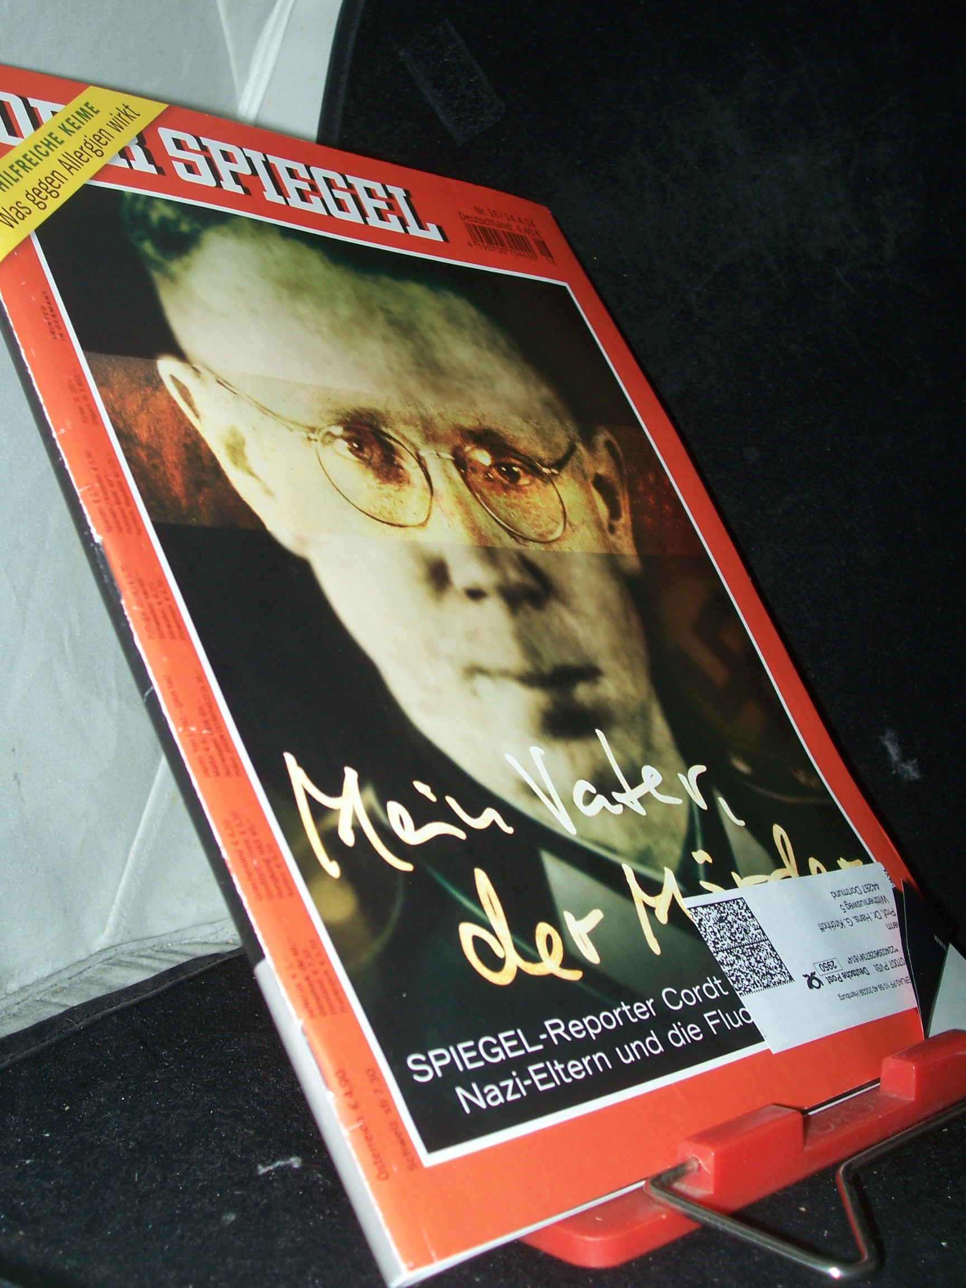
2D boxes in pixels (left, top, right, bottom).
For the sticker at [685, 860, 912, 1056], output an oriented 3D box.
[{"bbox_3d":[0.079,0.069,0.355,0.085,0.037,0.002,2,-39,-48],"label":"sticker"}]

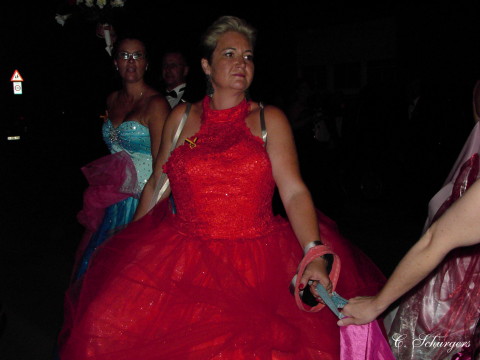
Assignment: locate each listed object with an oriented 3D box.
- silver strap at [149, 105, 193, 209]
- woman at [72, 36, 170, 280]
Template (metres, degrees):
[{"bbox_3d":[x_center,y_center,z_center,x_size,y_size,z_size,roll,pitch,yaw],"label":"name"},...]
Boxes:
[{"bbox_3d":[-0.237,-0.080,2.020,0.145,0.370,0.140,1,7,6],"label":"silver strap"},{"bbox_3d":[-0.610,0.117,3.140,0.620,1.700,0.500,3,9,23],"label":"woman"}]

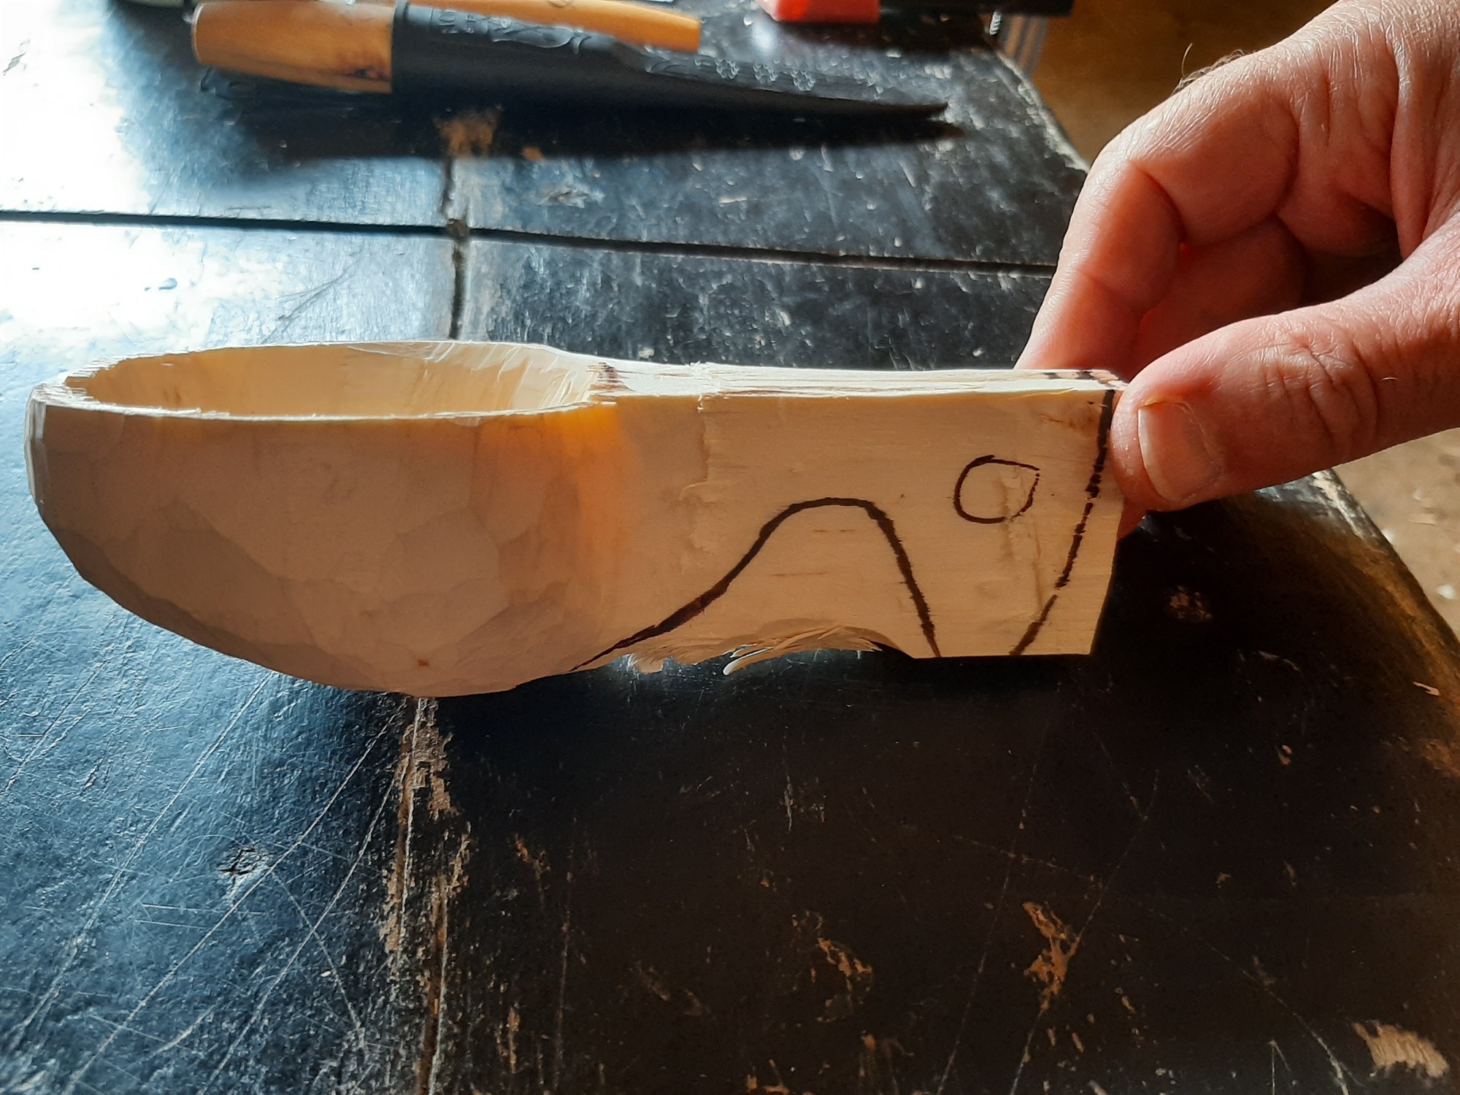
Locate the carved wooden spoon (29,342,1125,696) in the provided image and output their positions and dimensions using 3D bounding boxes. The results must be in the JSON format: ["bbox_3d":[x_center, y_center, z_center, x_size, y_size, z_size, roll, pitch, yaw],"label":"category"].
[{"bbox_3d":[-0.025,-0.003,0.193,0.178,0.053,0.058,0,22,0],"label":"carved wooden spoon"}]

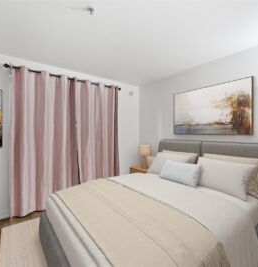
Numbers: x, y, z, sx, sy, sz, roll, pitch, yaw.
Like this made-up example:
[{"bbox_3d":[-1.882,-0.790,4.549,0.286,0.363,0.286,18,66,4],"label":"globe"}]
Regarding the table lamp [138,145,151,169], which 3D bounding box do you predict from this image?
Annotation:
[{"bbox_3d":[0.363,0.511,3.505,0.310,0.530,0.310,0,1,0],"label":"table lamp"}]

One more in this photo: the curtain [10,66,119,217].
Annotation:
[{"bbox_3d":[-0.997,0.120,2.894,1.950,2.250,0.130,-1,1,-38],"label":"curtain"}]

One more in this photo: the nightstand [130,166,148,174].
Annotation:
[{"bbox_3d":[0.345,1.011,3.497,0.420,0.470,0.500,-1,1,-38],"label":"nightstand"}]

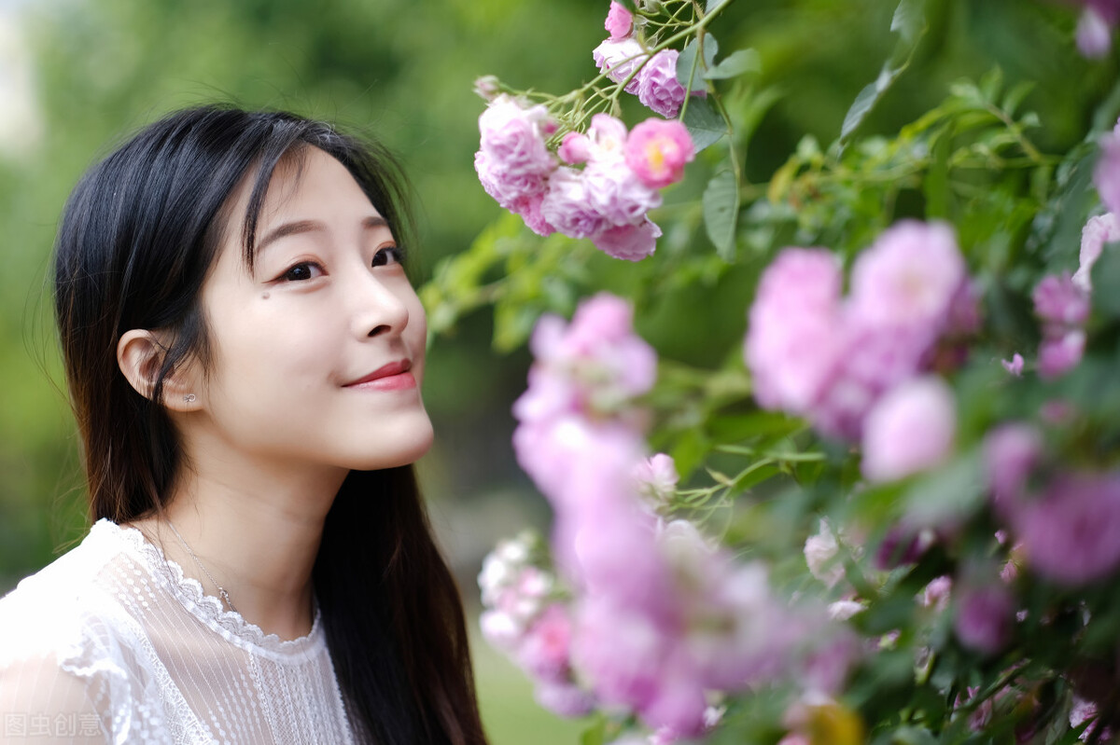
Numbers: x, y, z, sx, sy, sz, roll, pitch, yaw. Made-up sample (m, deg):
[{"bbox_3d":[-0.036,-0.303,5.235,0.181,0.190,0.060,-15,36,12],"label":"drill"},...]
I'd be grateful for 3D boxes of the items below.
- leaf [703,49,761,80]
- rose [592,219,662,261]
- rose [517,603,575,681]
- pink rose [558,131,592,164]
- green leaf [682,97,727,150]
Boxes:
[{"bbox_3d":[0.093,-0.167,1.420,0.037,0.017,0.020,0,0,-37],"label":"leaf"},{"bbox_3d":[0.035,-0.072,1.380,0.036,0.027,0.032,0,0,-14],"label":"rose"},{"bbox_3d":[-0.006,0.155,1.500,0.034,0.046,0.034,0,0,14],"label":"rose"},{"bbox_3d":[0.008,-0.118,1.370,0.019,0.018,0.019,0,0,0],"label":"pink rose"},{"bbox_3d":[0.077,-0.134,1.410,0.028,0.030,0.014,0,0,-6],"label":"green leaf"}]

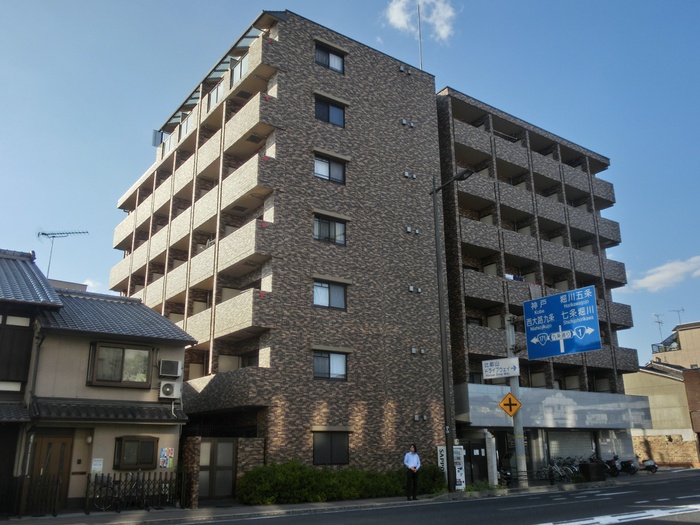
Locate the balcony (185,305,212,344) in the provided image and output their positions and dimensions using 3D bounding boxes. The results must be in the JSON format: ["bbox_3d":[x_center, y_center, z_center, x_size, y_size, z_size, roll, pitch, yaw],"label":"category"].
[{"bbox_3d":[-6.320,2.987,27.193,0.806,1.459,3.060,11,-20,-35],"label":"balcony"}]

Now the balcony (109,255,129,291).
[{"bbox_3d":[-13.747,0.657,37.934,1.250,1.481,3.880,12,-21,-35],"label":"balcony"}]

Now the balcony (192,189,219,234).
[{"bbox_3d":[-6.268,-2.433,27.995,0.790,1.375,3.108,11,-21,-35],"label":"balcony"}]

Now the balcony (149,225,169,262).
[{"bbox_3d":[-10.167,-1.032,33.801,0.806,1.418,3.162,11,-20,-35],"label":"balcony"}]

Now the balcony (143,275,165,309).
[{"bbox_3d":[-9.739,1.747,32.046,1.250,1.300,3.023,12,-21,-35],"label":"balcony"}]

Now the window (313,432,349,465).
[{"bbox_3d":[-0.735,7.052,23.021,1.641,1.212,0.150,12,-21,-35],"label":"window"}]

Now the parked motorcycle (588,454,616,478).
[{"bbox_3d":[12.805,10.224,30.636,0.680,1.080,1.750,7,-18,-23],"label":"parked motorcycle"}]

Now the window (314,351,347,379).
[{"bbox_3d":[-0.799,4.197,24.562,1.654,1.112,0.150,11,-20,-35],"label":"window"}]

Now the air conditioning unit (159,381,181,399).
[{"bbox_3d":[-6.058,4.299,20.384,0.676,0.525,0.280,11,-20,-35],"label":"air conditioning unit"}]

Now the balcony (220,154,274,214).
[{"bbox_3d":[-4.314,-3.221,25.469,0.790,1.375,3.360,11,-21,-35],"label":"balcony"}]

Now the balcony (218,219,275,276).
[{"bbox_3d":[-4.394,-0.574,25.445,0.806,1.418,3.448,11,-20,-35],"label":"balcony"}]

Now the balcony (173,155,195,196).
[{"bbox_3d":[-8.030,-4.296,31.456,1.250,1.310,2.973,12,-21,-35],"label":"balcony"}]

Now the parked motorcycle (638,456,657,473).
[{"bbox_3d":[18.321,12.431,37.572,0.660,1.060,1.700,4,-18,-15],"label":"parked motorcycle"}]

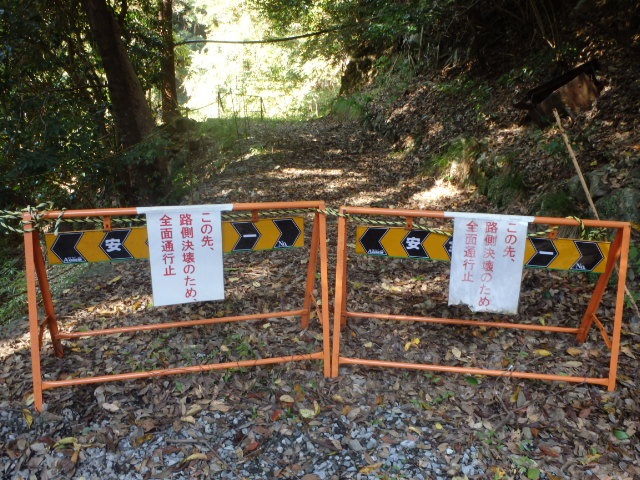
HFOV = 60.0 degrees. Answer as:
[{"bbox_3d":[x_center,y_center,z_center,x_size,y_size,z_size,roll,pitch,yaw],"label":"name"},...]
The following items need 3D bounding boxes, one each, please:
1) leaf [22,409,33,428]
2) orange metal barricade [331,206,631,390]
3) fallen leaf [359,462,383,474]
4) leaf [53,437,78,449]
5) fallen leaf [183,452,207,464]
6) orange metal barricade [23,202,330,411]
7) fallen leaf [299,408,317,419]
[{"bbox_3d":[-1.095,0.664,2.078,0.032,0.016,0.110,-12,22,-34],"label":"leaf"},{"bbox_3d":[0.676,0.234,2.477,1.200,0.750,0.490,3,20,6],"label":"orange metal barricade"},{"bbox_3d":[0.177,0.776,1.900,0.090,0.015,0.030,-8,20,-25],"label":"fallen leaf"},{"bbox_3d":[-0.892,0.711,1.950,0.084,0.018,0.033,-7,20,-23],"label":"leaf"},{"bbox_3d":[-0.427,0.746,1.896,0.082,0.016,0.030,-5,19,-17],"label":"fallen leaf"},{"bbox_3d":[-0.570,0.216,2.380,1.200,0.760,0.500,-3,19,-15],"label":"orange metal barricade"},{"bbox_3d":[-0.047,0.678,2.185,0.065,0.014,0.038,6,19,16],"label":"fallen leaf"}]

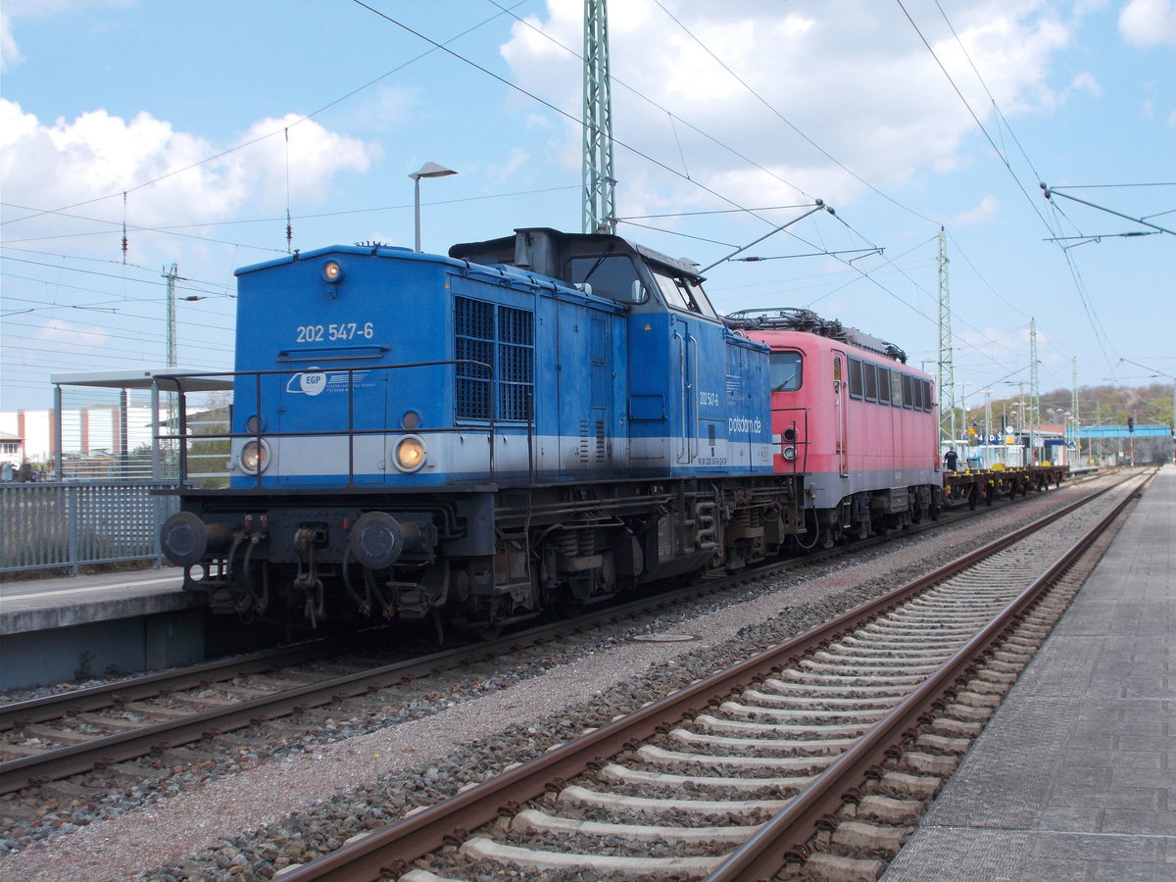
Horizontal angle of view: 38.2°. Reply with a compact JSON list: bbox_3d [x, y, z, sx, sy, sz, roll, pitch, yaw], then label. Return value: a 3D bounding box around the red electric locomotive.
[{"bbox_3d":[4.770,-0.124,35.062,3.050,4.500,16.490,-1,-1,19],"label":"red electric locomotive"}]

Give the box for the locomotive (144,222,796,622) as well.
[{"bbox_3d":[-0.207,-0.210,20.351,3.160,4.260,14.240,-1,-1,19],"label":"locomotive"}]

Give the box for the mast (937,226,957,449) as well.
[{"bbox_3d":[19.233,-4.379,91.306,0.950,14.400,0.600,-1,-1,19],"label":"mast"}]

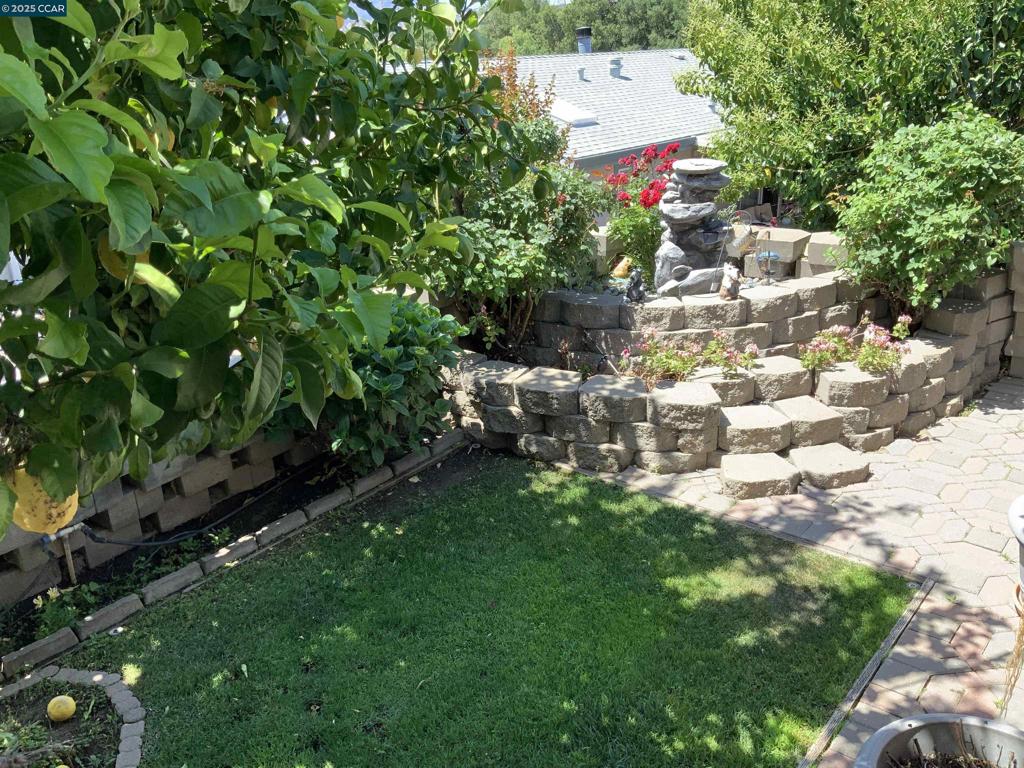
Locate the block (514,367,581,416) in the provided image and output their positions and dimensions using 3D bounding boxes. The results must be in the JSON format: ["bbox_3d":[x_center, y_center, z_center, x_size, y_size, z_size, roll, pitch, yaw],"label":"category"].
[{"bbox_3d":[0.249,0.059,5.363,0.410,0.154,0.305,6,24,21],"label":"block"}]

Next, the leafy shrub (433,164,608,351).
[{"bbox_3d":[0.052,-0.884,5.993,1.150,1.160,1.050,-3,22,0],"label":"leafy shrub"}]

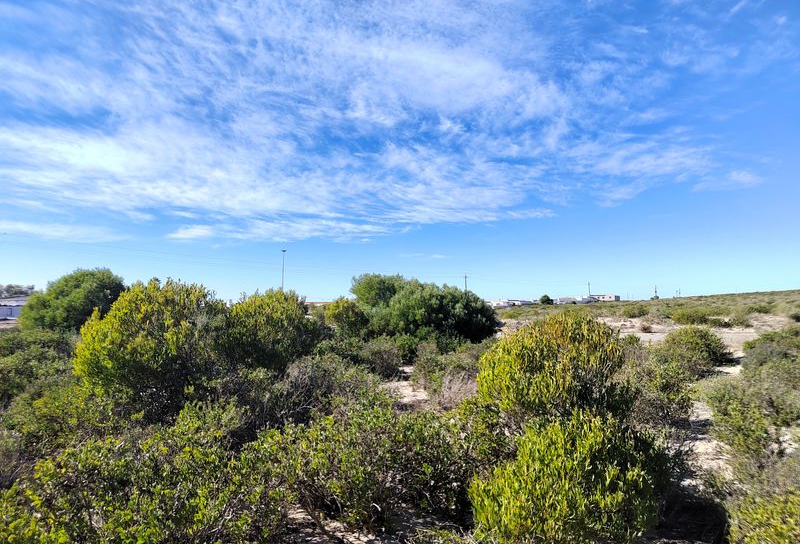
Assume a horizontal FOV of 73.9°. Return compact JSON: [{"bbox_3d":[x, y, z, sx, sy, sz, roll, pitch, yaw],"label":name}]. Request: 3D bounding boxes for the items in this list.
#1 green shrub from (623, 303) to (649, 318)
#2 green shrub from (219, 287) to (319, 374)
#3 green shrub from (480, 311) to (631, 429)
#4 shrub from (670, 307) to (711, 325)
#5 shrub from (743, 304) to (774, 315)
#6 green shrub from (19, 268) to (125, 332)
[{"bbox_3d":[16.795,2.780,37.904,1.900,1.150,1.800,-1,-3,24],"label":"green shrub"},{"bbox_3d":[-2.680,1.211,11.000,2.200,1.750,2.000,0,-3,0],"label":"green shrub"},{"bbox_3d":[1.803,1.208,6.243,1.800,1.480,1.600,-1,-3,16],"label":"green shrub"},{"bbox_3d":[16.397,2.484,30.000,2.300,1.050,2.000,0,-3,0],"label":"shrub"},{"bbox_3d":[28.264,2.902,41.904,2.400,0.850,2.000,-2,-4,34],"label":"shrub"},{"bbox_3d":[-15.379,1.435,24.959,5.100,3.100,4.500,2,-4,-32],"label":"green shrub"}]

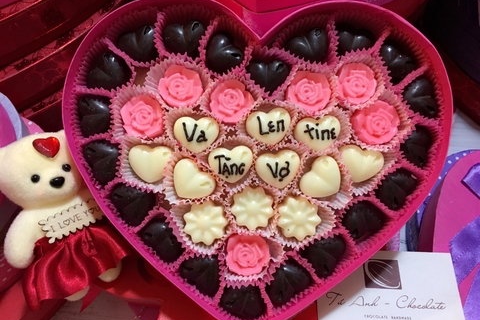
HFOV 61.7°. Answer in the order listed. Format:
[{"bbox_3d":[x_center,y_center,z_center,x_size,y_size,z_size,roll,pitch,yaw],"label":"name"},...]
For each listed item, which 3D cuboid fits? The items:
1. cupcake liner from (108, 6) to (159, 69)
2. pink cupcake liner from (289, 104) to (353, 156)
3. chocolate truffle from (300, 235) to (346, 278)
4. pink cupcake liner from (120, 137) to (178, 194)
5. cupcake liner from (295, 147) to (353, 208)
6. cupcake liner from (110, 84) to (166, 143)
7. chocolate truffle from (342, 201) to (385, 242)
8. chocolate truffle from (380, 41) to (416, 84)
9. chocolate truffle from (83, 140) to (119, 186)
[{"bbox_3d":[-0.062,-0.071,0.242,0.033,0.018,0.035,0,84,0],"label":"cupcake liner"},{"bbox_3d":[0.049,-0.018,0.251,0.036,0.018,0.034,0,83,1],"label":"pink cupcake liner"},{"bbox_3d":[0.052,0.059,0.243,0.027,0.015,0.028,45,86,5],"label":"chocolate truffle"},{"bbox_3d":[-0.055,0.004,0.249,0.035,0.018,0.035,0,83,1],"label":"pink cupcake liner"},{"bbox_3d":[0.047,0.012,0.234,0.032,0.018,0.033,0,84,0],"label":"cupcake liner"},{"bbox_3d":[-0.063,-0.028,0.259,0.034,0.018,0.036,0,86,3],"label":"cupcake liner"},{"bbox_3d":[0.071,0.035,0.232,0.026,0.015,0.025,-14,84,-2],"label":"chocolate truffle"},{"bbox_3d":[0.094,-0.058,0.242,0.025,0.015,0.026,-45,86,-4],"label":"chocolate truffle"},{"bbox_3d":[-0.081,0.002,0.236,0.025,0.015,0.026,-37,85,-4],"label":"chocolate truffle"}]

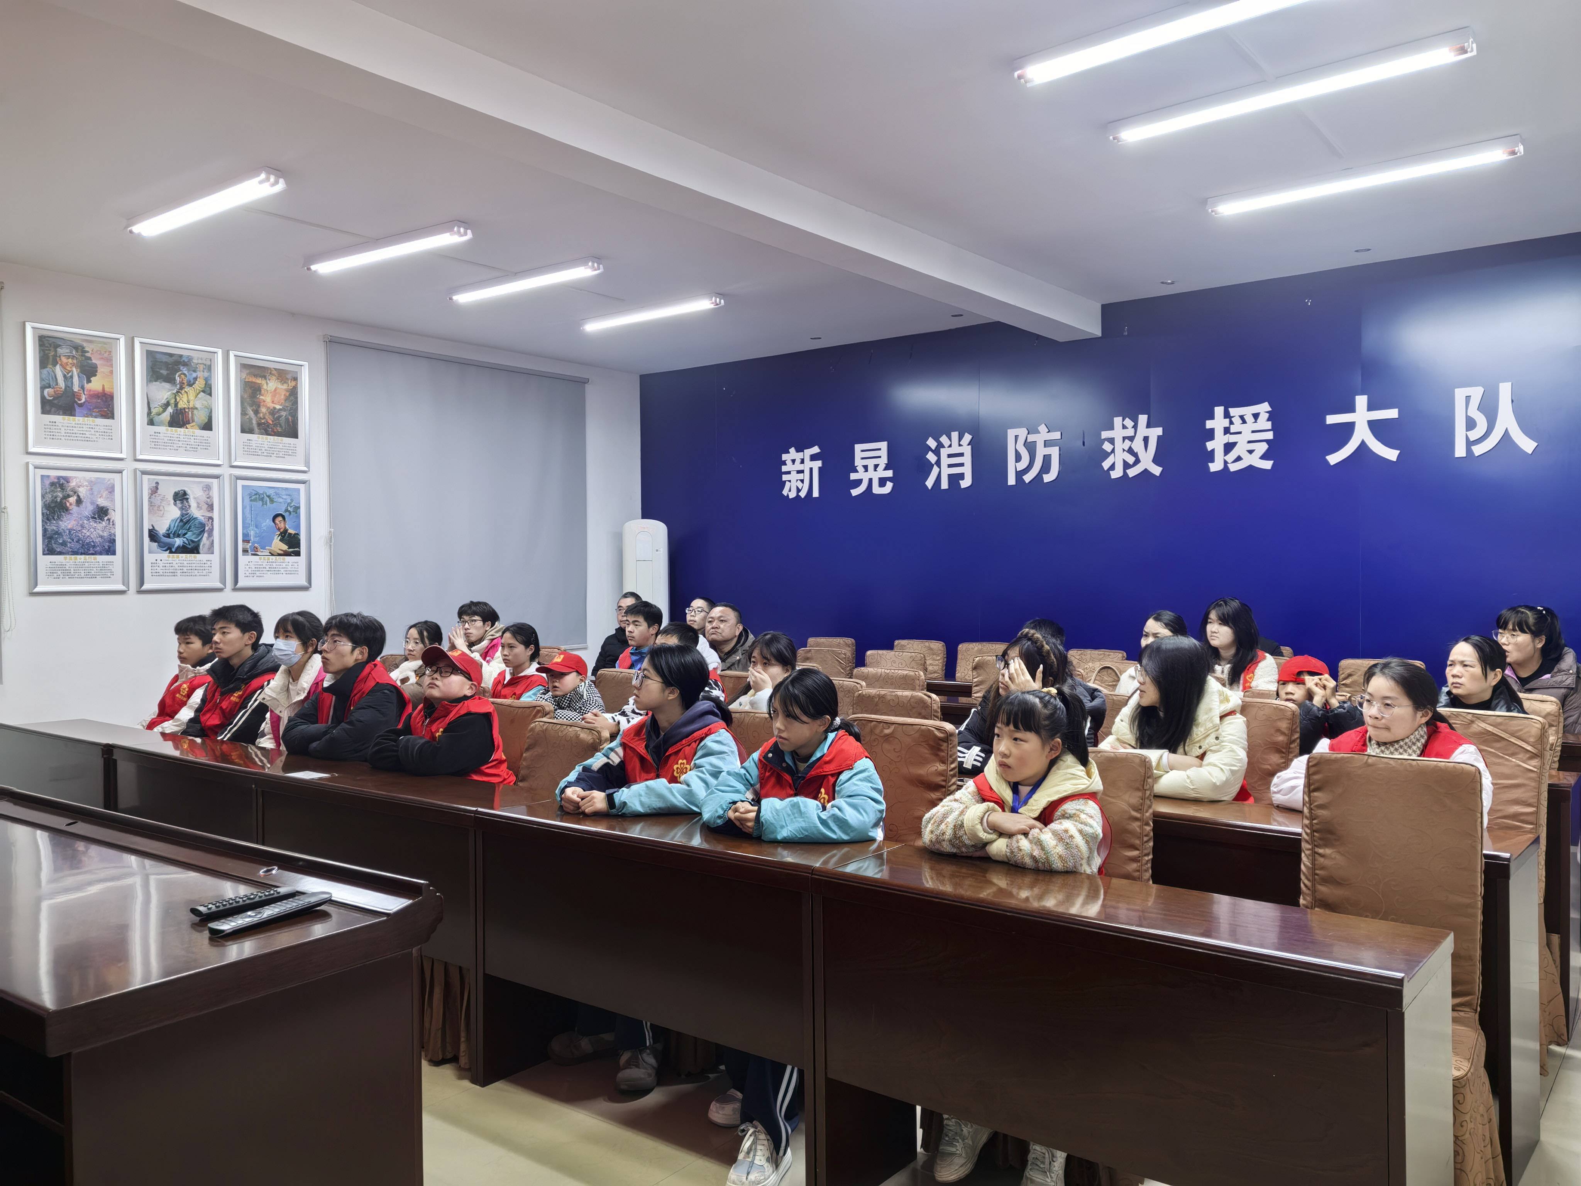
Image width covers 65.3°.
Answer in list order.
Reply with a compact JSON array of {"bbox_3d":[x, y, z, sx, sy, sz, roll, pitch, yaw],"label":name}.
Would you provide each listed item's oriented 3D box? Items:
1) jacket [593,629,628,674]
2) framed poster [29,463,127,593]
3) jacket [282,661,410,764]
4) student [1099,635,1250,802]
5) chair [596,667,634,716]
[{"bbox_3d":[-1.043,0.549,8.119,0.500,0.640,0.380,0,1,38],"label":"jacket"},{"bbox_3d":[-3.982,-0.357,6.926,0.030,0.710,0.510,0,1,38],"label":"framed poster"},{"bbox_3d":[-1.621,0.586,4.692,0.480,0.610,0.540,-1,1,-44],"label":"jacket"},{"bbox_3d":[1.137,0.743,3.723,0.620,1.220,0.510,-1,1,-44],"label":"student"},{"bbox_3d":[-0.839,0.866,5.660,0.450,0.980,0.530,0,1,38],"label":"chair"}]

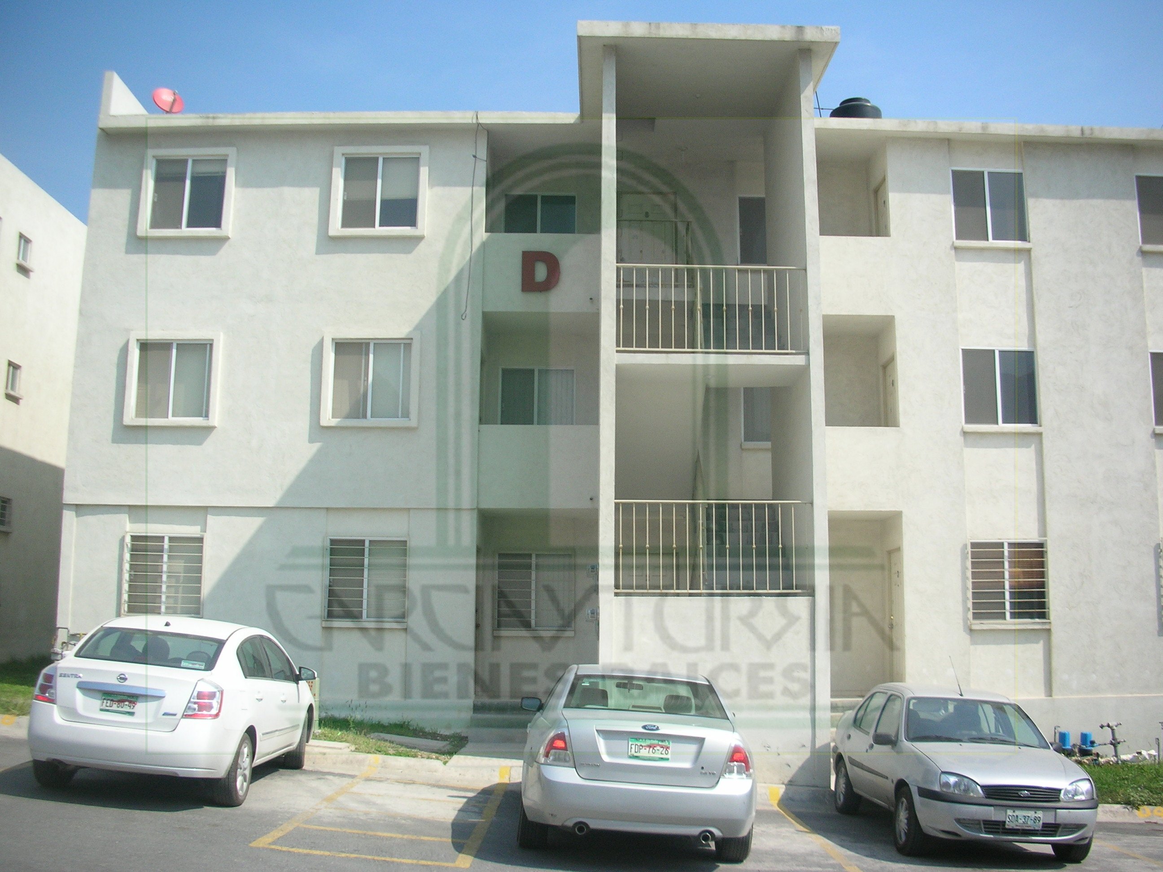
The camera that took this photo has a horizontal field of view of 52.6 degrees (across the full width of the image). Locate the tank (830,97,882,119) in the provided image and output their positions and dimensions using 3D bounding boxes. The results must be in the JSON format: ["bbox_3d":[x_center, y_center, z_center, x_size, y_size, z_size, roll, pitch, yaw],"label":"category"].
[{"bbox_3d":[4.645,-5.206,19.834,0.880,1.040,0.880,1,-10,-1],"label":"tank"}]

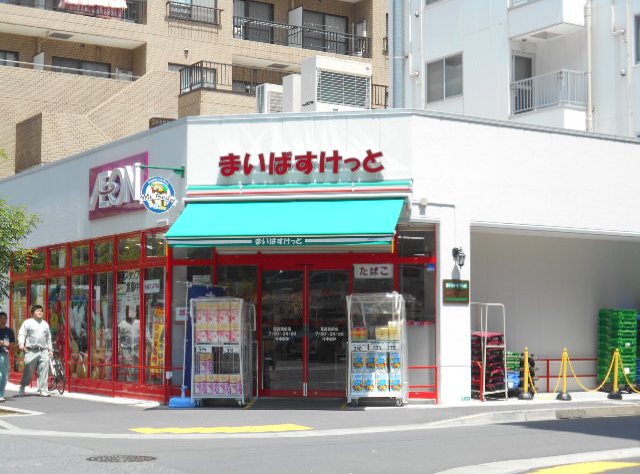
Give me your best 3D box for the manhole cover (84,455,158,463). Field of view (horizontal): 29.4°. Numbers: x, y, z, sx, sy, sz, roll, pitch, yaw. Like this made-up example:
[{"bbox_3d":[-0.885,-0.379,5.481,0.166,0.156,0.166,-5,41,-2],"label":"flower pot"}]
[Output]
[{"bbox_3d":[-1.868,2.120,11.514,0.670,0.040,0.670,0,-4,0],"label":"manhole cover"}]

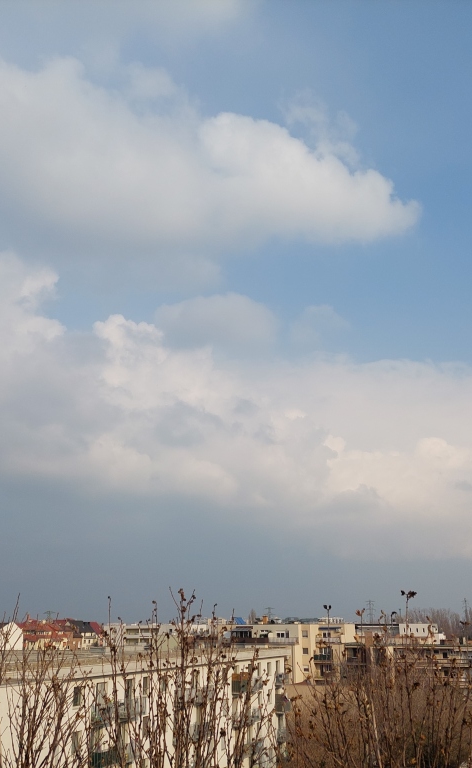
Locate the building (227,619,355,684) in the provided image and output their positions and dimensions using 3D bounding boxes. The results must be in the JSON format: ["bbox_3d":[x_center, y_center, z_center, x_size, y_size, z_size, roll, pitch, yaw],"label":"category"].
[{"bbox_3d":[9.870,51.200,125.890,20.000,16.500,14.000,-10,-21,27],"label":"building"}]

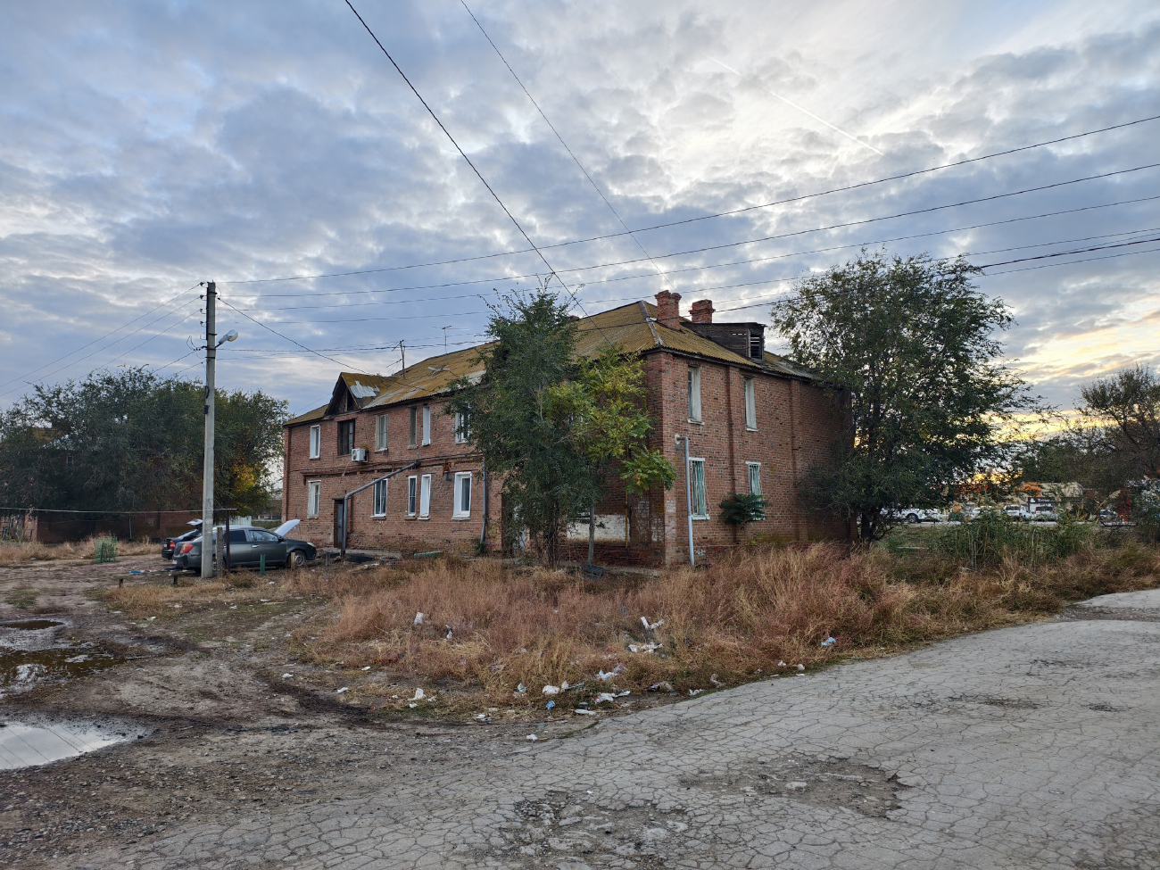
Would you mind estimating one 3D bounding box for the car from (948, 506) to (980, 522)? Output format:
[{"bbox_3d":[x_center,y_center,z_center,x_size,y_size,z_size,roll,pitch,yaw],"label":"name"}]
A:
[{"bbox_3d":[32.608,6.715,65.640,4.400,1.550,1.800,5,-8,-44],"label":"car"}]

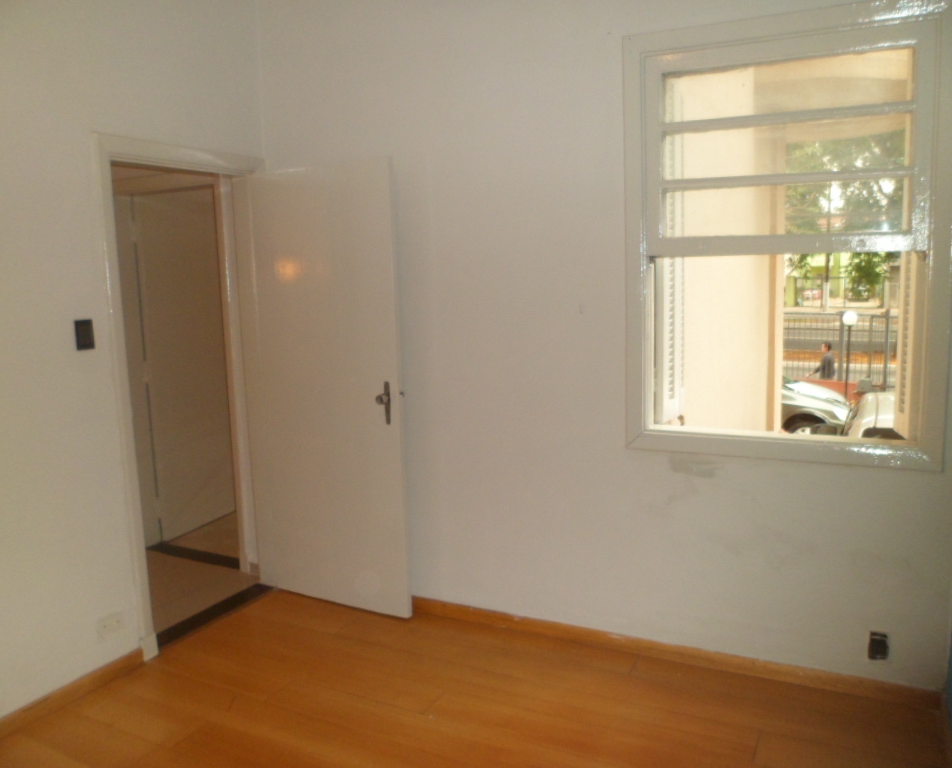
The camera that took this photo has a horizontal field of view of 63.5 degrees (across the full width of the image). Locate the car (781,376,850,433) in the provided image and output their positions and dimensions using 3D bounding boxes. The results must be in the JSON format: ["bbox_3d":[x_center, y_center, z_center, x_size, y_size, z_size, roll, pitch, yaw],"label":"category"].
[{"bbox_3d":[5.164,0.252,14.860,3.950,1.500,1.680,3,9,32],"label":"car"}]

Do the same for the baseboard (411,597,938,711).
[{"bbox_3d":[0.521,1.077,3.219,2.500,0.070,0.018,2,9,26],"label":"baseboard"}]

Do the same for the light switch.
[{"bbox_3d":[-1.491,-0.187,2.937,0.012,0.117,0.078,2,9,26],"label":"light switch"}]

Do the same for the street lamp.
[{"bbox_3d":[7.433,-0.294,15.360,0.300,2.320,0.300,3,9,32],"label":"street lamp"}]

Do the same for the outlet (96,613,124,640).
[{"bbox_3d":[-1.465,0.973,3.088,0.012,0.080,0.120,2,9,26],"label":"outlet"}]

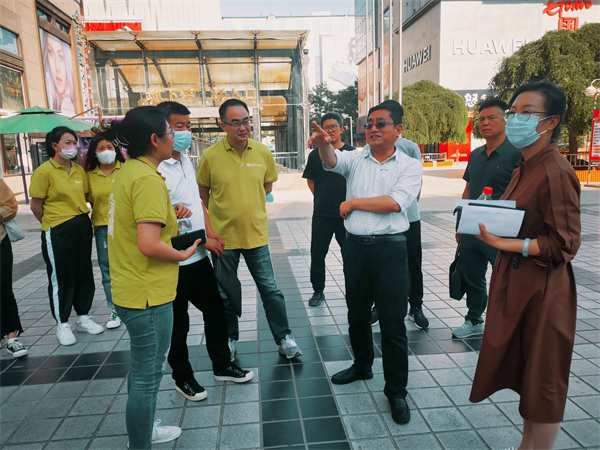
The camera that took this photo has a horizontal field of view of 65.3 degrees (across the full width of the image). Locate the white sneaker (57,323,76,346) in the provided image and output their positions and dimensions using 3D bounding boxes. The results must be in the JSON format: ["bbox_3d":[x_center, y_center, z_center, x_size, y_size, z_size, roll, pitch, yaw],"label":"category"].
[{"bbox_3d":[-1.825,0.849,3.652,0.100,0.115,0.265,-9,12,-39],"label":"white sneaker"}]

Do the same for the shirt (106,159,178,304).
[{"bbox_3d":[-0.703,0.020,2.090,0.300,0.640,0.430,-7,10,-28],"label":"shirt"}]

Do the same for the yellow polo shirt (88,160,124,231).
[{"bbox_3d":[-1.596,-0.264,3.920,0.430,0.590,0.240,-6,10,-25],"label":"yellow polo shirt"}]

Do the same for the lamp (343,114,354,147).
[{"bbox_3d":[4.746,-8.397,45.624,1.100,4.640,0.300,-2,9,0],"label":"lamp"}]

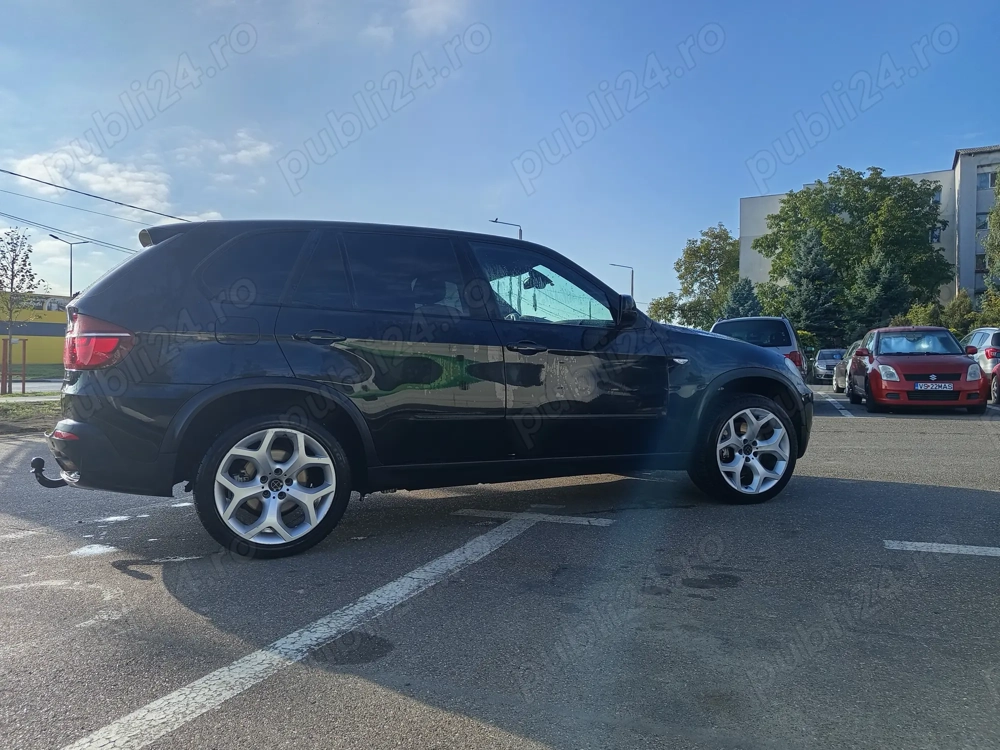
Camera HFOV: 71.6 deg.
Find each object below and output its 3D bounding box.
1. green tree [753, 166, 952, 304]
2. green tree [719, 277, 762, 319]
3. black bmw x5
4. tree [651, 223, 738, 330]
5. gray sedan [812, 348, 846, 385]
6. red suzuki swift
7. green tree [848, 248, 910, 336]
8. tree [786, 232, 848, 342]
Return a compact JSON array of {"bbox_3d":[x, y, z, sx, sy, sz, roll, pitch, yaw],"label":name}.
[{"bbox_3d":[21.075,-6.178,41.630,11.000,12.607,10.500,0,1,0],"label":"green tree"},{"bbox_3d":[14.557,-2.938,42.062,3.200,6.059,3.200,0,1,0],"label":"green tree"},{"bbox_3d":[-0.185,-0.030,4.657,4.880,1.740,1.970,0,1,-25],"label":"black bmw x5"},{"bbox_3d":[17.920,-7.095,63.139,9.000,13.528,9.000,0,1,0],"label":"tree"},{"bbox_3d":[13.855,-0.378,28.792,1.740,1.500,4.300,1,1,21],"label":"gray sedan"},{"bbox_3d":[7.338,-0.143,12.369,1.700,1.500,3.700,1,1,21],"label":"red suzuki swift"},{"bbox_3d":[19.196,-3.067,35.068,3.400,6.640,3.400,0,1,0],"label":"green tree"},{"bbox_3d":[16.367,-3.642,36.080,3.400,7.725,3.400,0,1,0],"label":"tree"}]

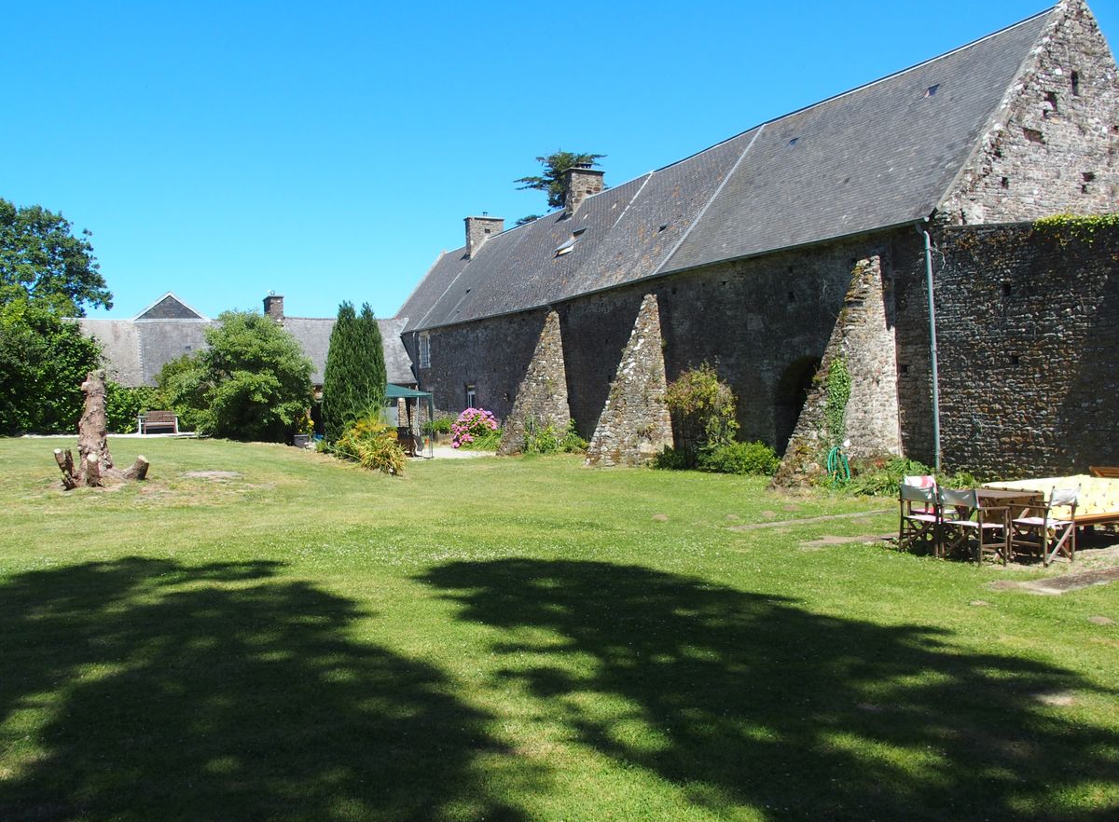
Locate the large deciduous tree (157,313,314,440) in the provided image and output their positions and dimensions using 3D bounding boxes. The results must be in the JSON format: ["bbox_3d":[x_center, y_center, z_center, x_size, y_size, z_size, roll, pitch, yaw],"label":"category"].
[{"bbox_3d":[-12.100,-1.300,33.500,5.500,4.800,5.200,-1,1,-20],"label":"large deciduous tree"}]

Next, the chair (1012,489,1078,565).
[{"bbox_3d":[5.550,1.290,10.300,0.590,0.860,0.480,-2,1,-40],"label":"chair"}]

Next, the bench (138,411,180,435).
[{"bbox_3d":[-15.400,0.460,34.800,1.520,0.900,0.650,-1,1,-16],"label":"bench"}]

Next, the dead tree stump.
[{"bbox_3d":[-8.570,0.245,17.000,1.700,2.080,1.500,-1,1,-27],"label":"dead tree stump"}]

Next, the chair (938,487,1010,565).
[{"bbox_3d":[4.760,1.290,10.430,0.480,0.860,0.590,-1,1,-21],"label":"chair"}]

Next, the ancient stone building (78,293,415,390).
[{"bbox_3d":[-17.000,-2.850,51.100,17.500,7.400,7.600,-1,1,-19],"label":"ancient stone building"}]

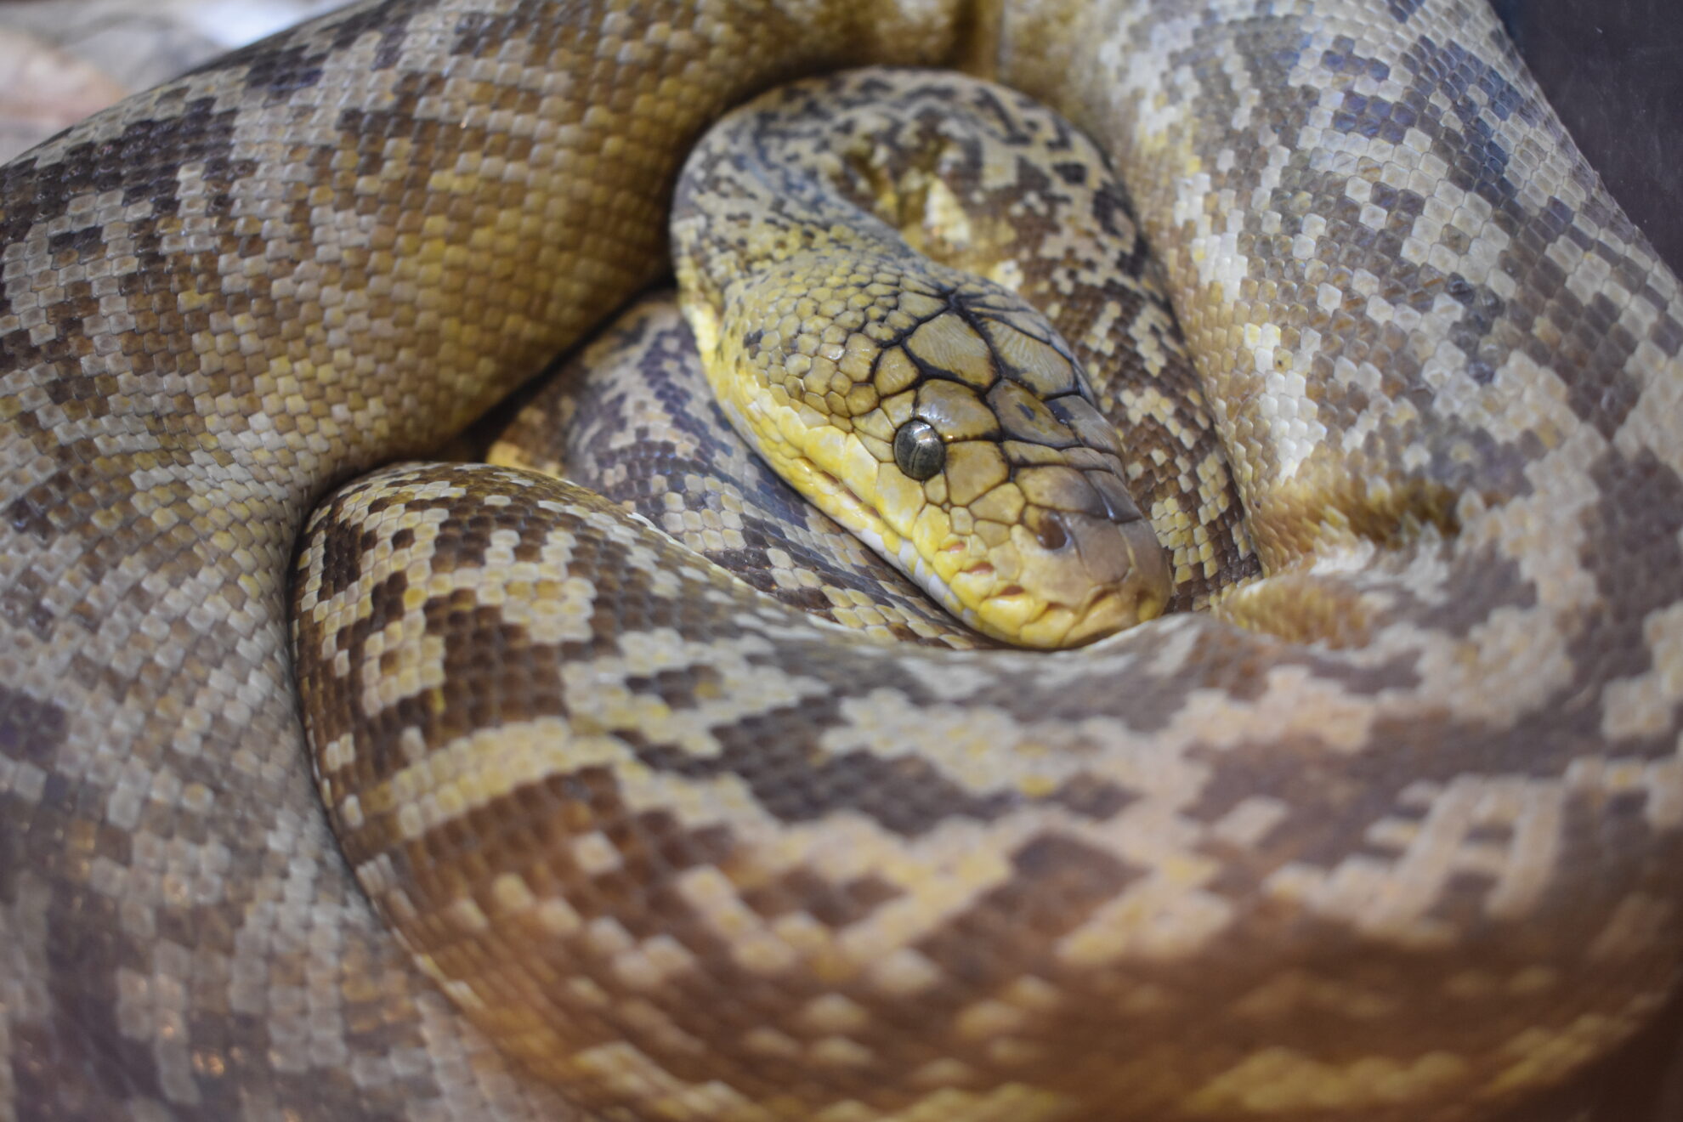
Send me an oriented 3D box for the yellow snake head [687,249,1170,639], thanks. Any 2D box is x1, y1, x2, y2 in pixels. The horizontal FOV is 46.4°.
[{"bbox_3d":[0.021,-0.029,0.371,0.062,0.041,0.112,-14,40,-26],"label":"yellow snake head"}]

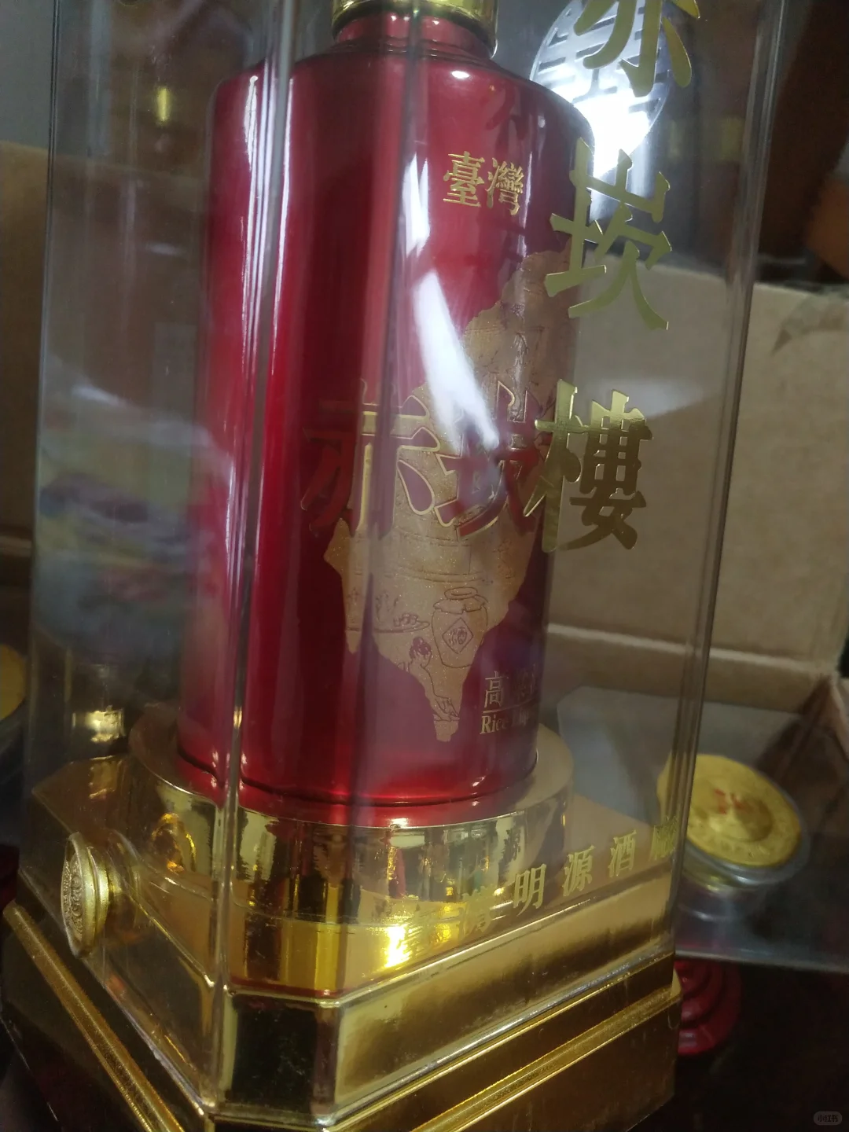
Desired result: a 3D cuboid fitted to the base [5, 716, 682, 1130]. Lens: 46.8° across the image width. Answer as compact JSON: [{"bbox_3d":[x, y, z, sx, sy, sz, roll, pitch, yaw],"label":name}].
[{"bbox_3d":[-0.019,0.076,0.233,0.126,0.077,0.125,-3,13,-40],"label":"base"}]

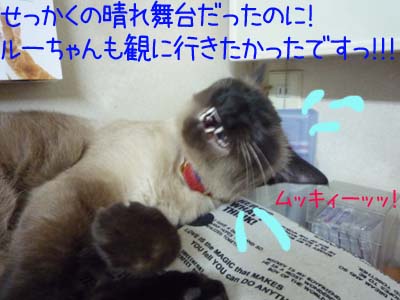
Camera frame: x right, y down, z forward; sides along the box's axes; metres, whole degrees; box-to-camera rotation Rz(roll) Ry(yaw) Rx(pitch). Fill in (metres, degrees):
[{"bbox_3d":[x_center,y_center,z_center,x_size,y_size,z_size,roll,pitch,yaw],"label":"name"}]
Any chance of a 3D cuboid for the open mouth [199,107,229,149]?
[{"bbox_3d":[0.014,-0.024,0.310,0.022,0.022,0.037,-31,65,-23],"label":"open mouth"}]

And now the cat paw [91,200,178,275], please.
[{"bbox_3d":[-0.050,0.066,0.225,0.050,0.044,0.062,-19,35,-28],"label":"cat paw"}]

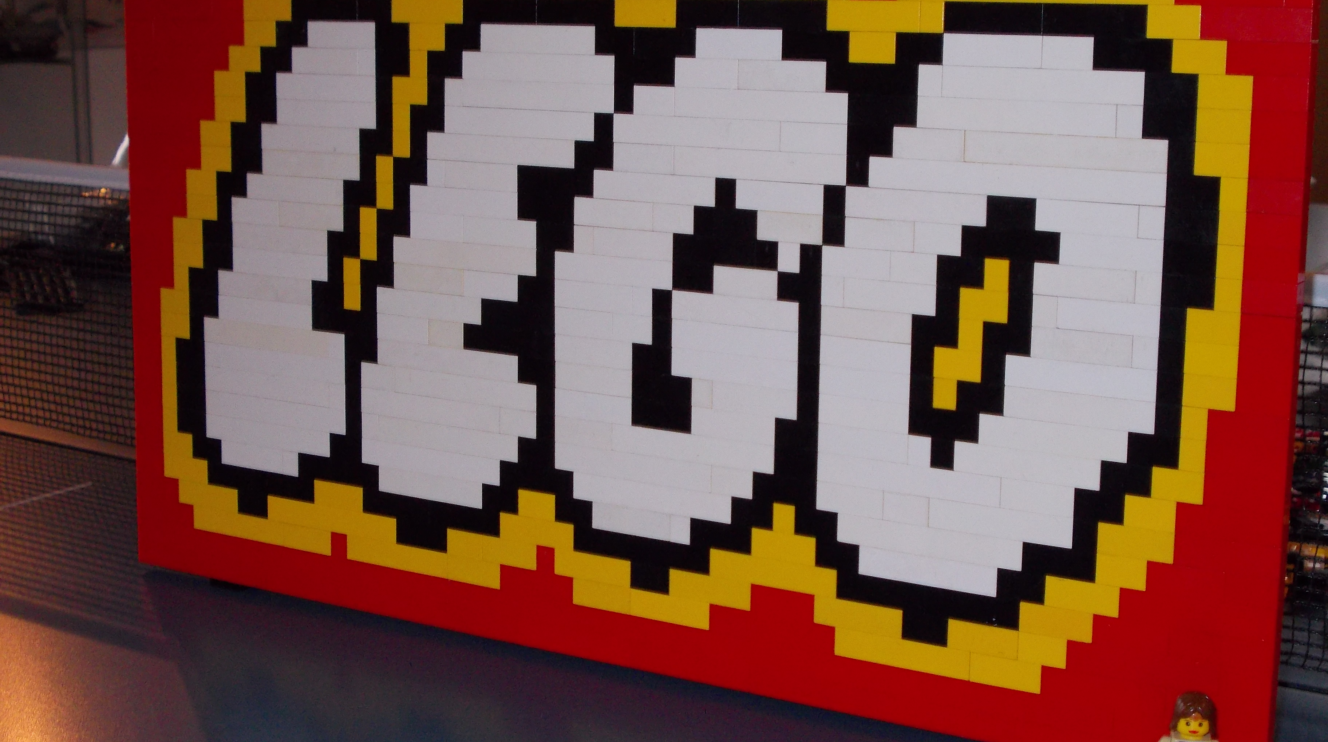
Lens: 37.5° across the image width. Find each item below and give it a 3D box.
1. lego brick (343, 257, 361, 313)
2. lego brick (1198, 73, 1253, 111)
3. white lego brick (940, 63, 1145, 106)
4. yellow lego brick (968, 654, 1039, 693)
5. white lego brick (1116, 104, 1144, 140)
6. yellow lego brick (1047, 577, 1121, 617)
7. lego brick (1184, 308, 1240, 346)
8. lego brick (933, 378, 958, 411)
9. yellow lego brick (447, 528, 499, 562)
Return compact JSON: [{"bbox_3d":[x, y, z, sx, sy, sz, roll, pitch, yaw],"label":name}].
[{"bbox_3d":[-0.115,-0.033,0.736,0.008,0.019,0.008,7,12,31],"label":"lego brick"},{"bbox_3d":[0.160,-0.079,0.553,0.016,0.010,0.008,7,12,31],"label":"lego brick"},{"bbox_3d":[0.113,-0.085,0.581,0.064,0.010,0.008,7,12,31],"label":"white lego brick"},{"bbox_3d":[0.110,0.095,0.620,0.024,0.010,0.008,7,13,31],"label":"yellow lego brick"},{"bbox_3d":[0.137,-0.073,0.568,0.008,0.010,0.008,7,12,31],"label":"white lego brick"},{"bbox_3d":[0.129,0.068,0.598,0.024,0.010,0.008,7,12,31],"label":"yellow lego brick"},{"bbox_3d":[0.160,-0.013,0.565,0.016,0.010,0.008,7,12,31],"label":"lego brick"},{"bbox_3d":[0.089,0.006,0.612,0.008,0.010,0.008,7,12,31],"label":"lego brick"},{"bbox_3d":[-0.067,0.063,0.718,0.024,0.010,0.008,7,12,31],"label":"yellow lego brick"}]

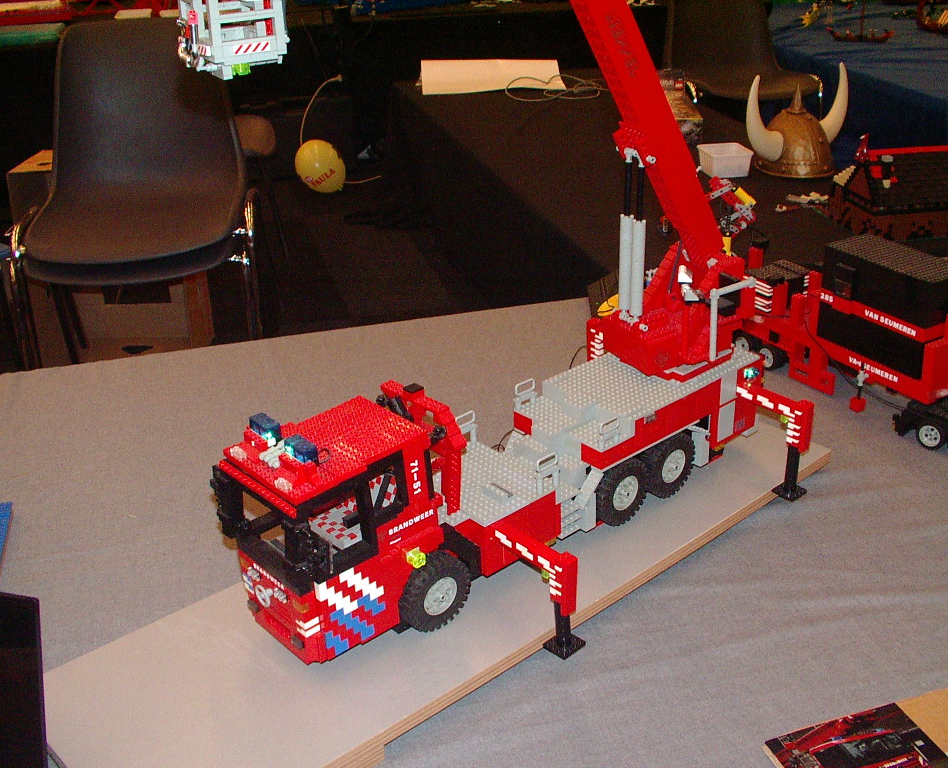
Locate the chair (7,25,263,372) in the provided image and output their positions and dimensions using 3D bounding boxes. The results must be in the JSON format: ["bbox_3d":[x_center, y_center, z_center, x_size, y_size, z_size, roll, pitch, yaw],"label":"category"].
[{"bbox_3d":[-0.775,-0.372,2.640,0.530,0.850,0.570,-6,27,-9],"label":"chair"}]

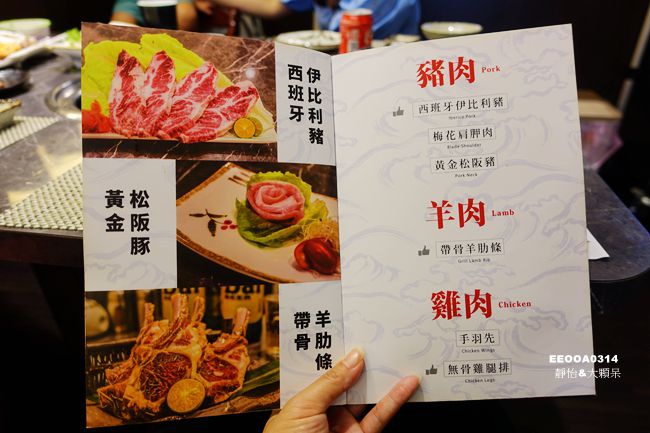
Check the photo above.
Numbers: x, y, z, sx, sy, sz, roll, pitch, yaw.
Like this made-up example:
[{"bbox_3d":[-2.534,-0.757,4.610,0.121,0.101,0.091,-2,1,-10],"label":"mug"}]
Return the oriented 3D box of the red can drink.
[{"bbox_3d":[0.065,-0.366,0.908,0.066,0.118,0.066,0,34,0],"label":"red can drink"}]

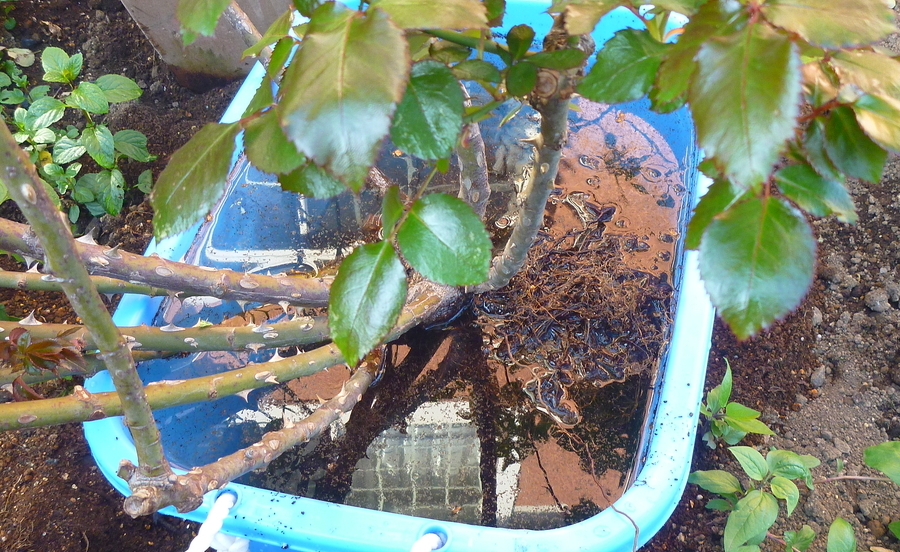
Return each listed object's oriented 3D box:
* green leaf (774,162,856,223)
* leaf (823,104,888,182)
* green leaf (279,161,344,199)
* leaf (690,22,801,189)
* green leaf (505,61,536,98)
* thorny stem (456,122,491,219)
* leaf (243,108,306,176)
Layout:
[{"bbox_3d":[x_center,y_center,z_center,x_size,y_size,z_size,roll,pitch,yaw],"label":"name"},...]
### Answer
[{"bbox_3d":[0.177,-0.040,0.470,0.044,0.011,0.025,35,91,18],"label":"green leaf"},{"bbox_3d":[0.217,-0.070,0.520,0.031,0.010,0.042,-25,74,9],"label":"leaf"},{"bbox_3d":[-0.074,-0.055,0.520,0.037,0.010,0.031,10,75,-2],"label":"green leaf"},{"bbox_3d":[0.152,-0.088,0.500,0.056,0.018,0.088,3,83,0],"label":"leaf"},{"bbox_3d":[0.045,-0.126,0.620,0.020,0.007,0.025,-4,86,3],"label":"green leaf"},{"bbox_3d":[0.018,-0.080,0.740,0.024,0.082,0.024,-4,27,0],"label":"thorny stem"},{"bbox_3d":[-0.098,-0.078,0.560,0.034,0.014,0.045,-28,81,2],"label":"leaf"}]

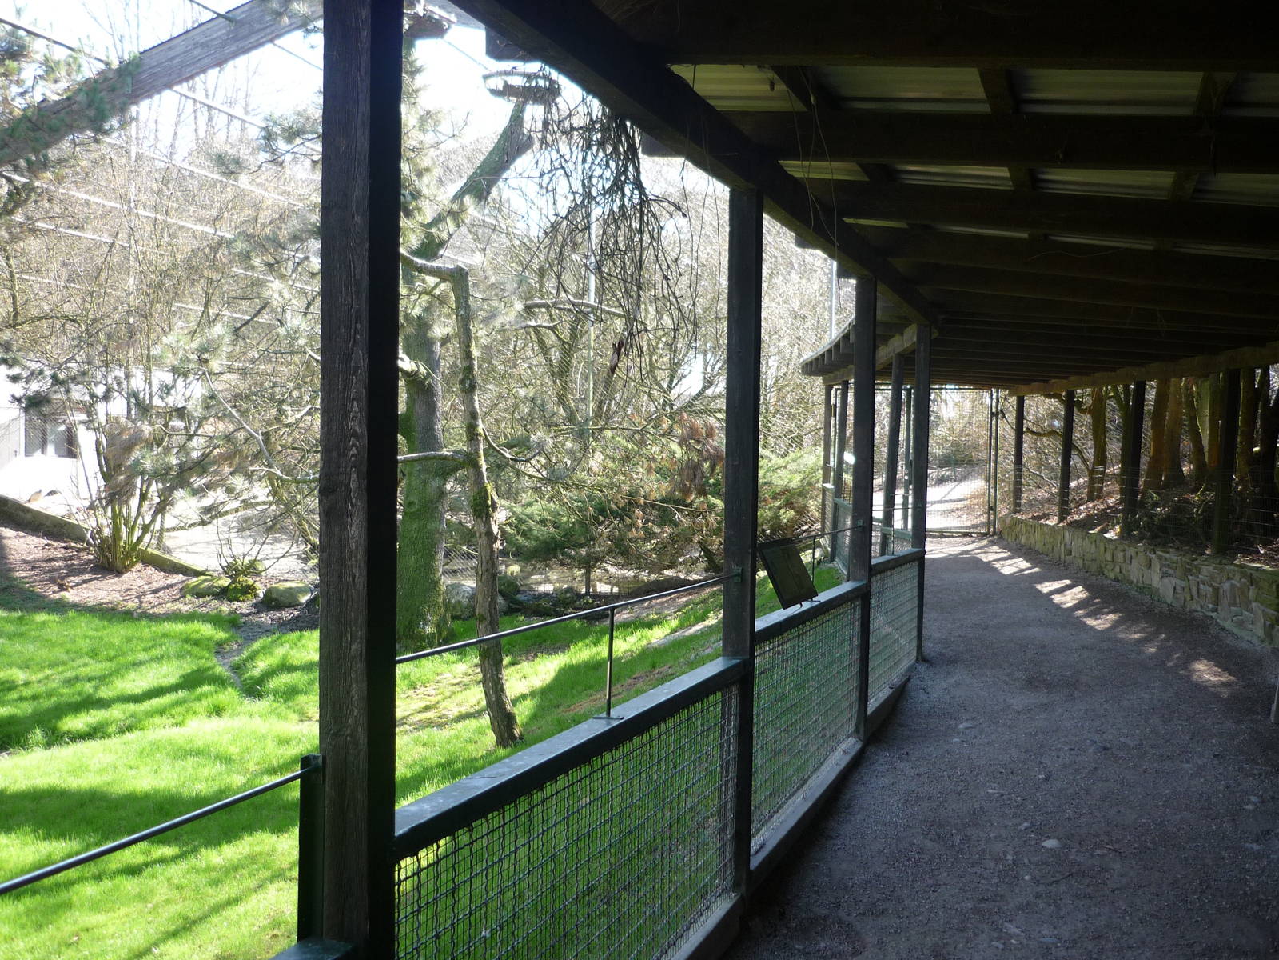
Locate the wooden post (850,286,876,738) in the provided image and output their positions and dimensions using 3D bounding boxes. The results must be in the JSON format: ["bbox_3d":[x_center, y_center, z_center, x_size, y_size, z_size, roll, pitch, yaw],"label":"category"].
[{"bbox_3d":[1.228,0.171,6.729,0.099,2.530,0.099,2,2,21],"label":"wooden post"}]

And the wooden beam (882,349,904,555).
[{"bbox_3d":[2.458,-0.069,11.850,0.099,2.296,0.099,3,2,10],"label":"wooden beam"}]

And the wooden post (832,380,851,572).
[{"bbox_3d":[2.734,-0.068,16.600,0.099,2.556,0.099,3,2,5],"label":"wooden post"}]

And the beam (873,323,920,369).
[{"bbox_3d":[2.364,-1.235,11.200,0.110,0.165,3.300,1,2,6],"label":"beam"}]

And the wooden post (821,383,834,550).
[{"bbox_3d":[2.917,-0.223,19.000,0.099,2.524,0.099,2,2,5],"label":"wooden post"}]

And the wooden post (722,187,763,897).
[{"bbox_3d":[0.361,0.235,4.355,0.099,2.530,0.099,2,2,22],"label":"wooden post"}]

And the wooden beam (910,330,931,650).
[{"bbox_3d":[2.112,0.112,9.203,0.099,2.530,0.099,2,2,17],"label":"wooden beam"}]

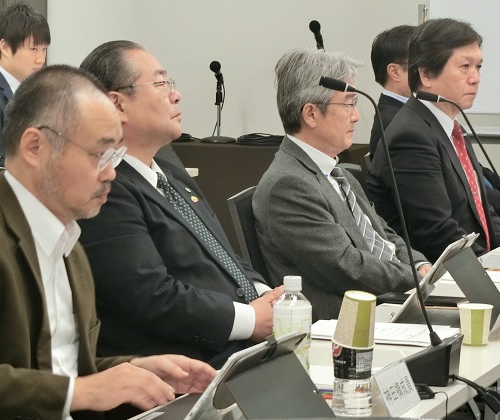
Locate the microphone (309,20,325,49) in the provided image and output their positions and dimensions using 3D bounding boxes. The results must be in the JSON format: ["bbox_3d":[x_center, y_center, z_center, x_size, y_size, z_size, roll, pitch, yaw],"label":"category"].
[{"bbox_3d":[0.287,-0.706,9.616,0.052,0.175,0.052,-12,17,18],"label":"microphone"}]

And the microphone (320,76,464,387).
[{"bbox_3d":[0.250,0.036,4.205,0.285,0.540,0.115,2,7,21],"label":"microphone"}]

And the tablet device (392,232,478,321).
[{"bbox_3d":[0.395,0.141,4.956,0.020,0.208,0.260,38,16,11],"label":"tablet device"}]

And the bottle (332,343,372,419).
[{"bbox_3d":[0.172,0.241,3.877,0.067,0.204,0.067,2,7,21],"label":"bottle"}]

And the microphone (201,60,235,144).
[{"bbox_3d":[-0.133,-0.462,9.736,0.150,0.335,0.150,2,6,17],"label":"microphone"}]

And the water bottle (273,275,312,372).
[{"bbox_3d":[0.075,0.218,4.056,0.068,0.210,0.068,0,6,0],"label":"water bottle"}]

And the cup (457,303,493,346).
[{"bbox_3d":[0.447,0.229,4.580,0.072,0.077,0.072,0,6,0],"label":"cup"}]

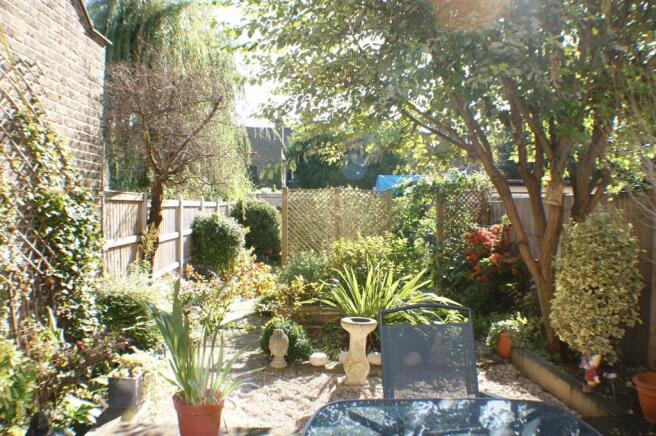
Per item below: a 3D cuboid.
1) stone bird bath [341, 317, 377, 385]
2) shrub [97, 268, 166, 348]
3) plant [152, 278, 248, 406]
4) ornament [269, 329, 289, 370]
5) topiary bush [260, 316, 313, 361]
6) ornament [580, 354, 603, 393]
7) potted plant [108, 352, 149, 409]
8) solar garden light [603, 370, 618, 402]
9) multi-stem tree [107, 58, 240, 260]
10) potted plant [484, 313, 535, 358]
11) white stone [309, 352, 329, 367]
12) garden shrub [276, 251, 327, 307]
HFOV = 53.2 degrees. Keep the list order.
[{"bbox_3d":[0.288,1.250,6.180,0.340,0.600,0.340,0,0,0],"label":"stone bird bath"},{"bbox_3d":[-2.144,1.015,7.150,0.770,0.920,0.720,0,0,0],"label":"shrub"},{"bbox_3d":[-0.889,0.865,4.500,0.680,0.870,0.580,0,0,0],"label":"plant"},{"bbox_3d":[-0.508,1.338,6.720,0.205,0.410,0.200,0,0,-3],"label":"ornament"},{"bbox_3d":[-0.443,1.298,7.000,0.550,0.500,0.530,0,0,0],"label":"topiary bush"},{"bbox_3d":[2.091,1.234,5.200,0.170,0.300,0.150,0,0,-27],"label":"ornament"},{"bbox_3d":[-1.583,1.282,5.200,0.320,0.460,0.300,0,0,0],"label":"potted plant"},{"bbox_3d":[2.190,1.306,5.080,0.125,0.250,0.110,0,0,0],"label":"solar garden light"},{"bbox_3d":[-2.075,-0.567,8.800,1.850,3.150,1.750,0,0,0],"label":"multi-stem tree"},{"bbox_3d":[1.994,1.297,7.200,0.530,0.510,0.450,0,0,0],"label":"potted plant"},{"bbox_3d":[-0.086,1.317,6.100,0.180,0.125,0.150,1,1,0],"label":"white stone"},{"bbox_3d":[-0.350,0.858,9.000,0.740,0.840,0.680,0,0,0],"label":"garden shrub"}]

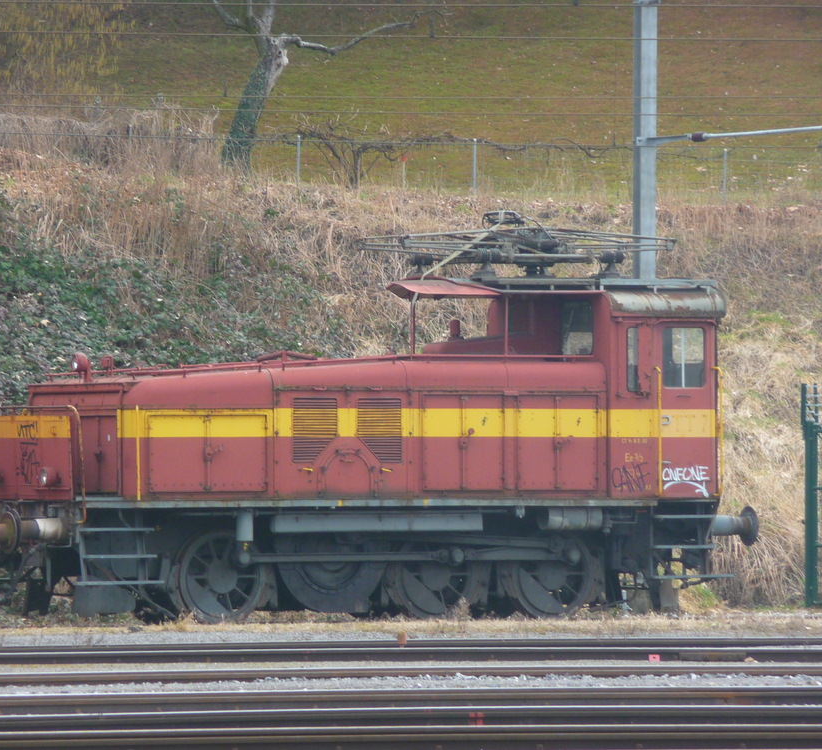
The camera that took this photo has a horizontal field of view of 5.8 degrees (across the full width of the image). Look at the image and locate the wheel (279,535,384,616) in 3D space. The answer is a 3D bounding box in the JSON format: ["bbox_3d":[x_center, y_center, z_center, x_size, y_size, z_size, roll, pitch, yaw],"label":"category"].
[{"bbox_3d":[-0.937,2.243,92.829,1.220,1.060,0.160,0,-1,-26],"label":"wheel"}]

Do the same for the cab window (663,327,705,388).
[{"bbox_3d":[3.171,-0.200,94.126,0.553,0.716,0.050,0,-1,-26],"label":"cab window"}]

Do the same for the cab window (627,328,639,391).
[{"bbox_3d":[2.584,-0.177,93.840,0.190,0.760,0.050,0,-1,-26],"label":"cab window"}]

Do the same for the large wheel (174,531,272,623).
[{"bbox_3d":[-2.174,2.303,92.258,1.060,1.060,0.150,0,-1,-26],"label":"large wheel"}]

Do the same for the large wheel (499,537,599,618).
[{"bbox_3d":[1.620,2.312,94.108,1.060,1.060,0.150,0,-1,-26],"label":"large wheel"}]

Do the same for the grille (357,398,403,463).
[{"bbox_3d":[-0.366,0.638,92.579,0.559,0.738,0.050,0,-1,-26],"label":"grille"}]

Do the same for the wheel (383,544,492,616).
[{"bbox_3d":[0.258,2.304,93.444,1.060,1.060,0.150,0,-1,-26],"label":"wheel"}]

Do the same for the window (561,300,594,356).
[{"bbox_3d":[1.966,-0.548,94.418,0.050,0.630,0.818,0,-1,-26],"label":"window"}]

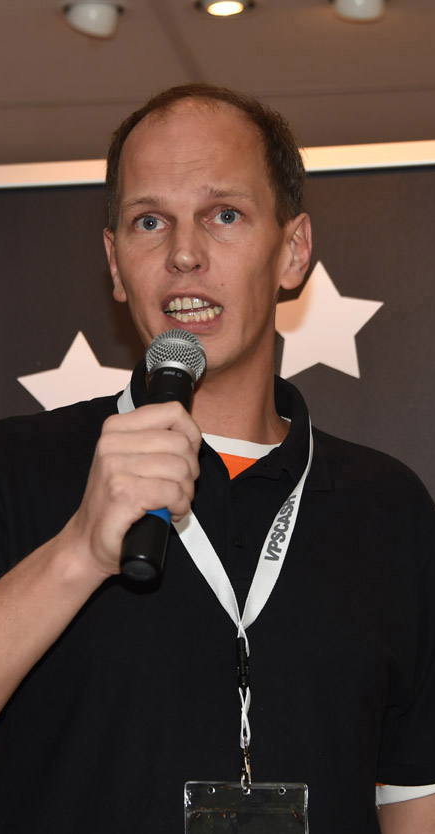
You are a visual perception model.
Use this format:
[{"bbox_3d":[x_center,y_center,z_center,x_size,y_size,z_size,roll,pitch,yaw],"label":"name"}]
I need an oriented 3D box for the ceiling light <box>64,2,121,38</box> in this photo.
[{"bbox_3d":[-0.184,-0.588,5.420,0.085,0.052,0.085,6,-11,-30],"label":"ceiling light"}]

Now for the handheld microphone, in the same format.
[{"bbox_3d":[-0.047,0.028,2.990,0.051,0.246,0.051,9,-33,0],"label":"handheld microphone"}]

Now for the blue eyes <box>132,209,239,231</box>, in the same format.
[{"bbox_3d":[-0.027,-0.167,3.085,0.093,0.017,0.025,-5,-8,11],"label":"blue eyes"}]

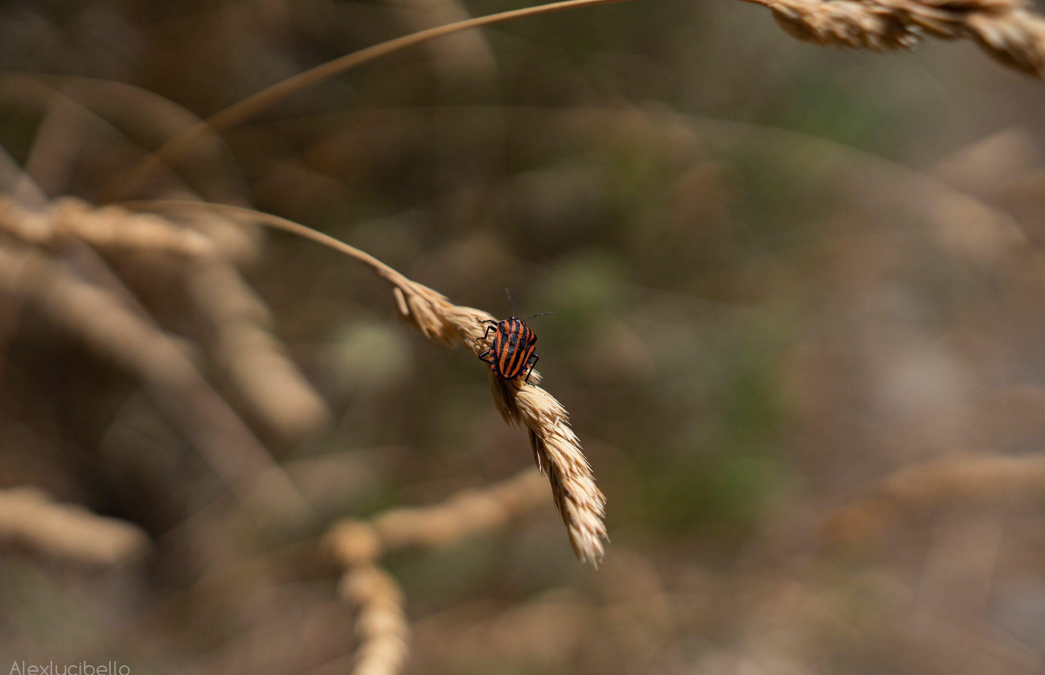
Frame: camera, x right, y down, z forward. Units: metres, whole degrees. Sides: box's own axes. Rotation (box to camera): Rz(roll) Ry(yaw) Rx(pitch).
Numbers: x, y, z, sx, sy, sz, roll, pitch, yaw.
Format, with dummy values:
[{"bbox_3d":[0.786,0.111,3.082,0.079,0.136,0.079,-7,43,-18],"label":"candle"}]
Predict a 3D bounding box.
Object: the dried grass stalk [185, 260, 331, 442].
[{"bbox_3d":[-0.056,0.002,0.310,0.010,0.042,0.010,-33,9,0],"label":"dried grass stalk"}]

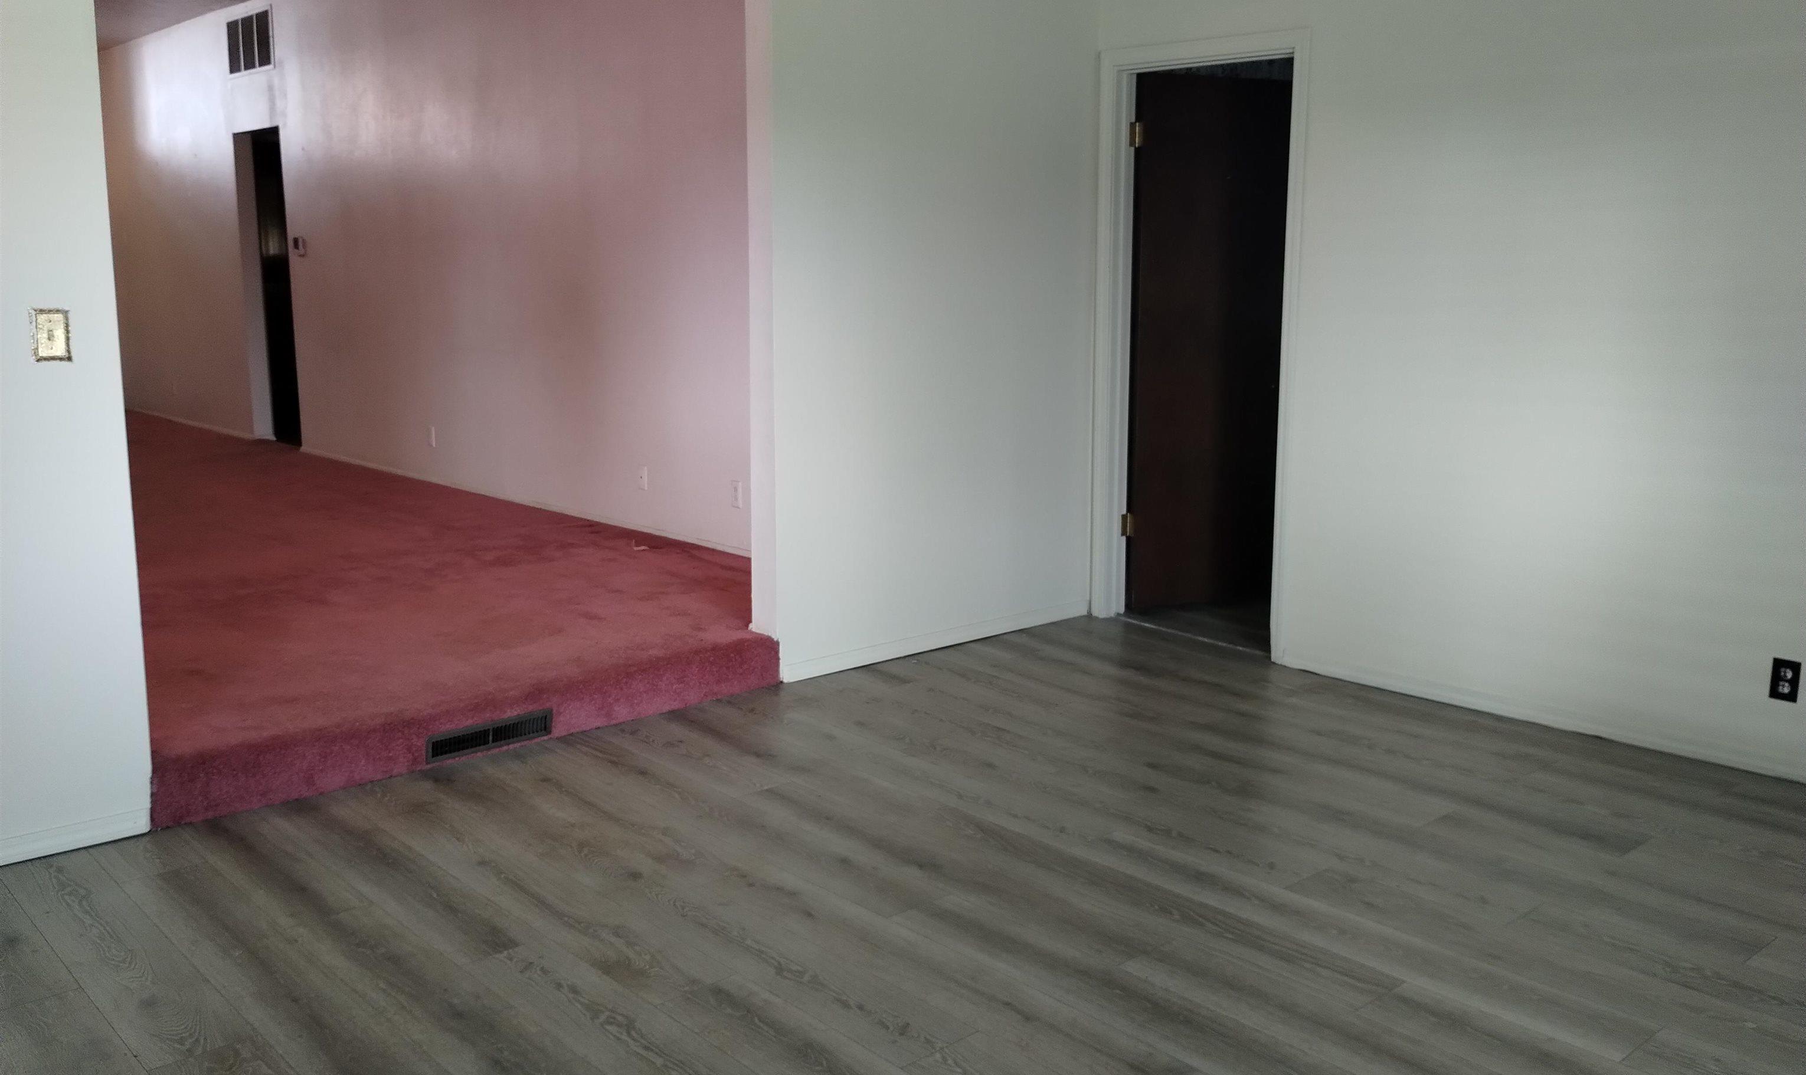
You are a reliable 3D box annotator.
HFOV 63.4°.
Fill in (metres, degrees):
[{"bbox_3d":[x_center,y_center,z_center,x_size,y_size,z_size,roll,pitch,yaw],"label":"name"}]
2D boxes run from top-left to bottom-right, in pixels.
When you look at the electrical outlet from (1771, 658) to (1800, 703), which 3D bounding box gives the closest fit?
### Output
[{"bbox_3d":[2.345,0.381,3.889,0.007,0.114,0.070,-9,14,-41],"label":"electrical outlet"}]

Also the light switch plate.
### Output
[{"bbox_3d":[-1.906,-0.452,3.276,0.075,0.117,0.008,-9,14,-41],"label":"light switch plate"}]

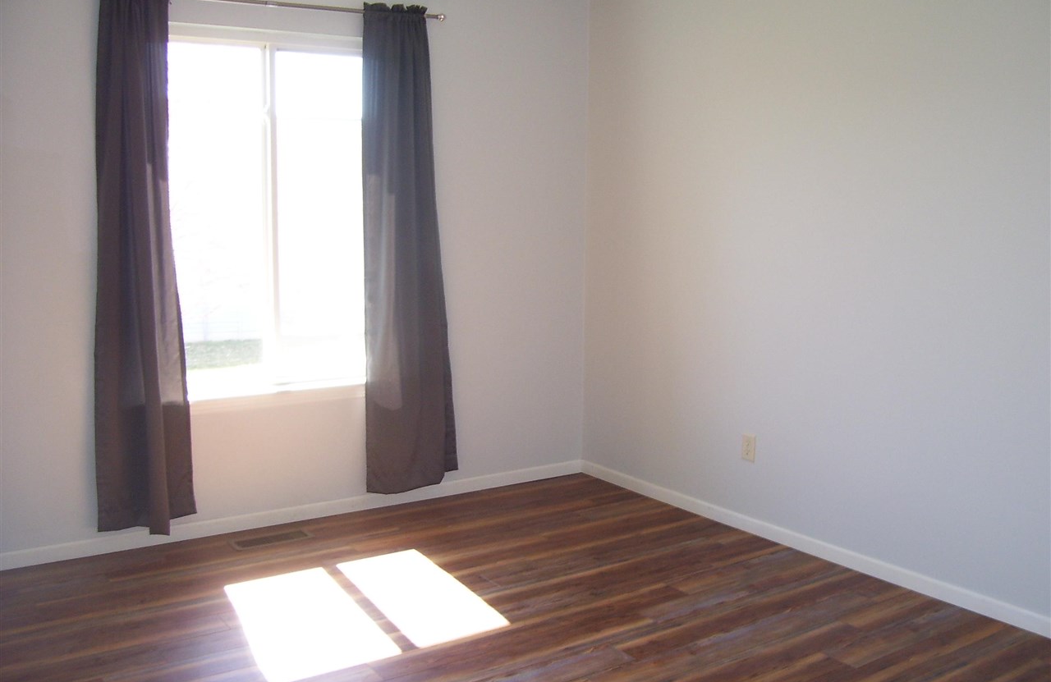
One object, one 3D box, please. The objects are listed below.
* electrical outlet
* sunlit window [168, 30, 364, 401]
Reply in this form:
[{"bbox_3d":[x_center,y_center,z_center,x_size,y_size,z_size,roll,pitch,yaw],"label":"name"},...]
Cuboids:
[{"bbox_3d":[0.936,0.452,4.344,0.012,0.116,0.072,-5,9,-34],"label":"electrical outlet"},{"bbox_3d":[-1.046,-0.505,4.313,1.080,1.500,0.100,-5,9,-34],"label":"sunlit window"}]

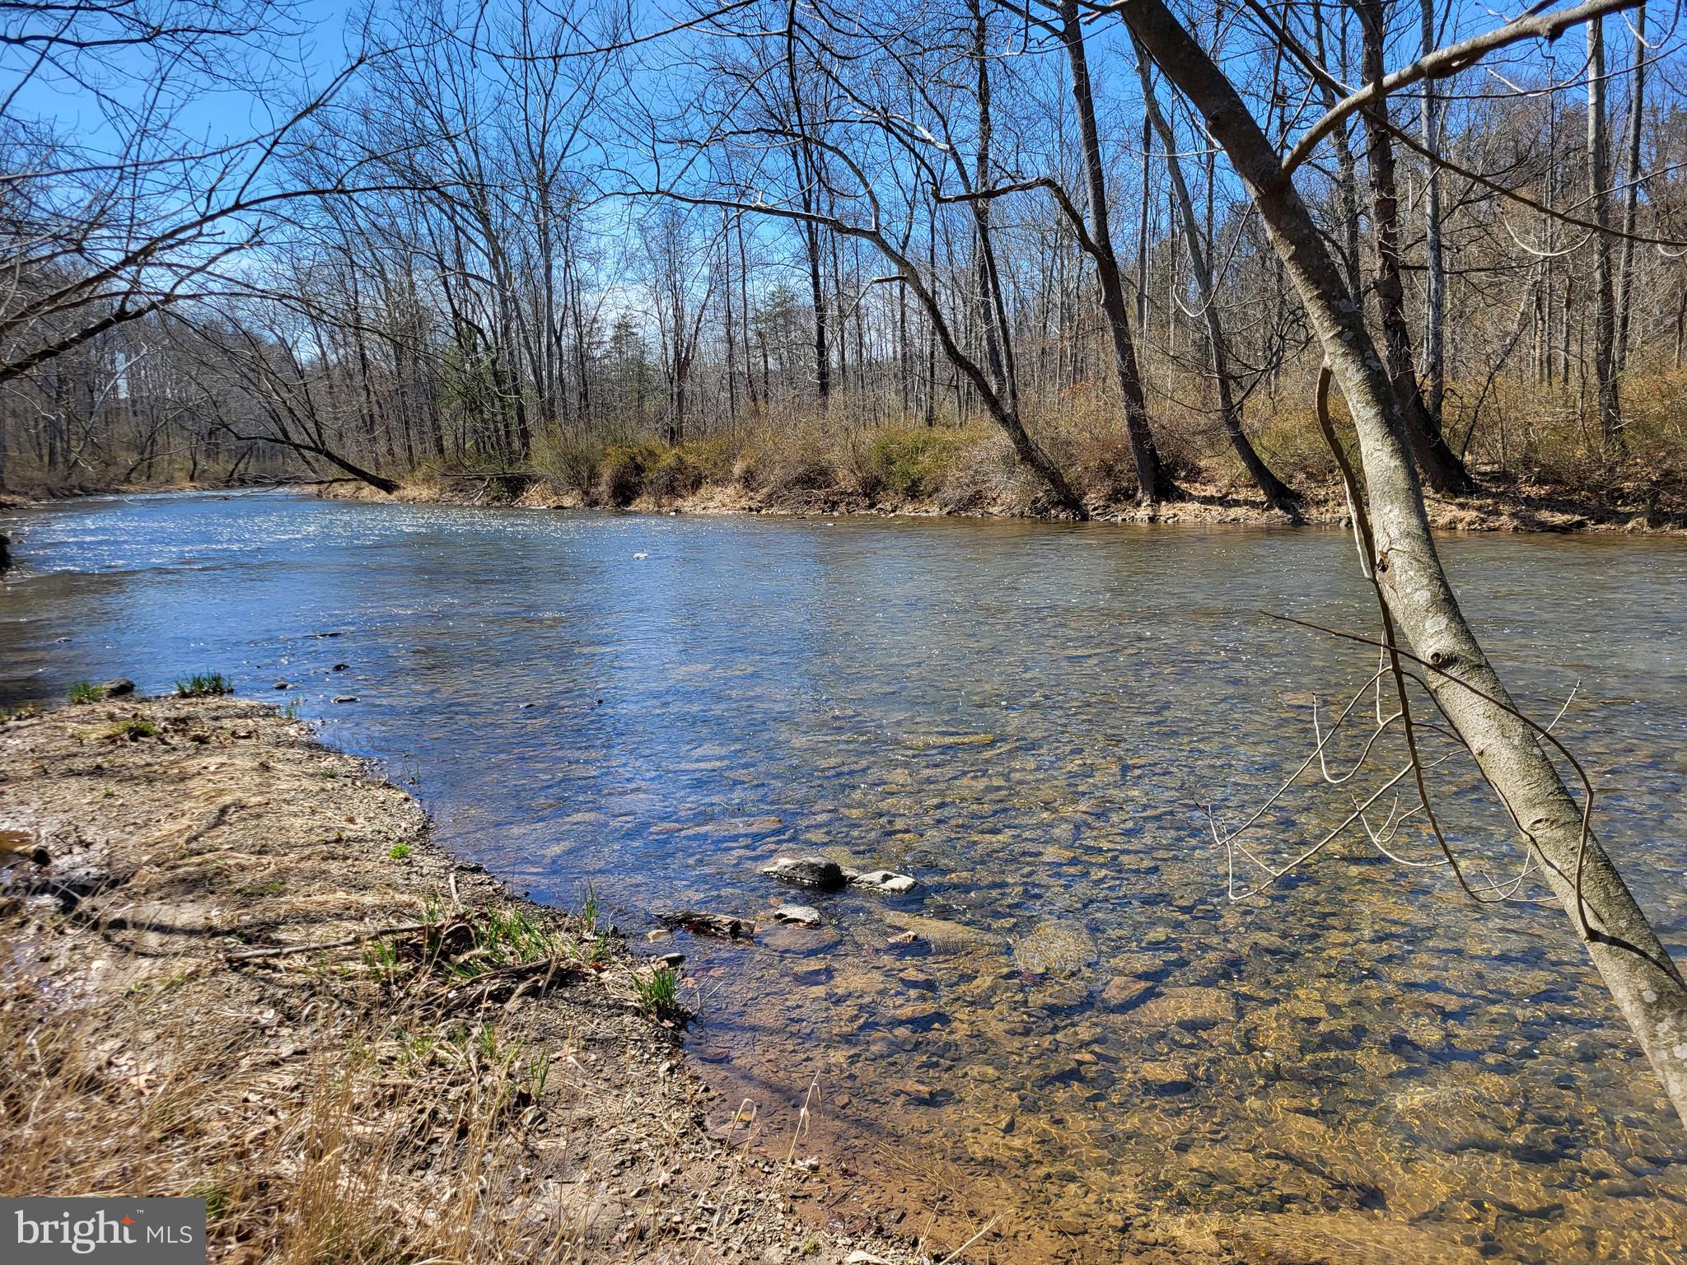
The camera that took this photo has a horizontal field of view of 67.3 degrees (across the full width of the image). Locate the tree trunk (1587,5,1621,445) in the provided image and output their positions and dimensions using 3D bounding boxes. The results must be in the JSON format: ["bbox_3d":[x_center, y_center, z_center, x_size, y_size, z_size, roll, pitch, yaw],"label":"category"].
[{"bbox_3d":[18.767,-9.820,31.261,0.500,10.736,0.500,-7,8,1],"label":"tree trunk"}]

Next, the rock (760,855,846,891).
[{"bbox_3d":[-0.161,1.096,5.675,0.360,0.130,0.220,1,8,12],"label":"rock"}]

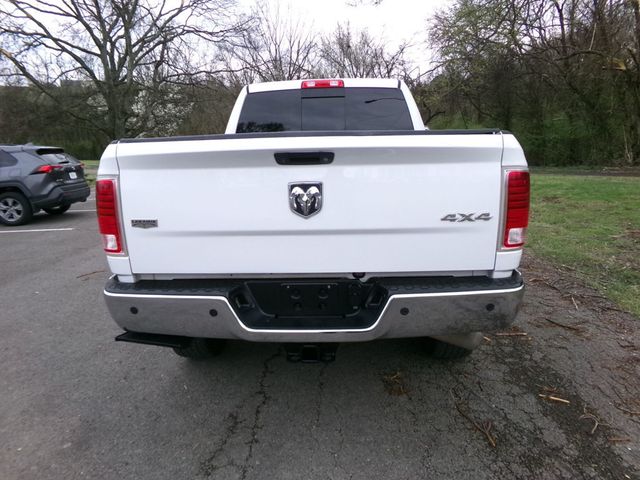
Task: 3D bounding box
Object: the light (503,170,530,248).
[{"bbox_3d":[0.850,-0.129,1.909,0.120,0.340,0.128,-1,11,3],"label":"light"}]

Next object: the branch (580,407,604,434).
[{"bbox_3d":[1.389,0.920,2.261,0.113,0.029,0.236,6,14,33],"label":"branch"}]

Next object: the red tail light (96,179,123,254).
[{"bbox_3d":[-0.948,-0.107,2.000,0.120,0.340,0.128,-1,11,3],"label":"red tail light"}]

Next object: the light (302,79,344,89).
[{"bbox_3d":[0.030,-1.349,3.815,0.359,0.075,0.069,-1,11,3],"label":"light"}]

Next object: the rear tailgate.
[{"bbox_3d":[-0.051,-0.151,1.928,1.615,0.589,0.099,-1,11,3],"label":"rear tailgate"}]

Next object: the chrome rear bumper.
[{"bbox_3d":[-0.045,0.289,1.923,1.836,0.209,0.310,-1,11,3],"label":"chrome rear bumper"}]

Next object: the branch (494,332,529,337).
[{"bbox_3d":[1.435,0.708,3.324,0.257,0.020,0.025,-1,11,-1],"label":"branch"}]

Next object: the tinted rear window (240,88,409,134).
[{"bbox_3d":[0.033,-1.097,3.826,1.546,0.399,0.128,-1,11,3],"label":"tinted rear window"}]

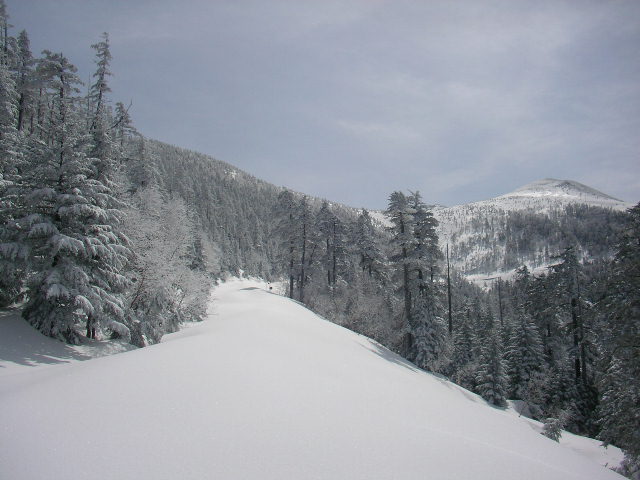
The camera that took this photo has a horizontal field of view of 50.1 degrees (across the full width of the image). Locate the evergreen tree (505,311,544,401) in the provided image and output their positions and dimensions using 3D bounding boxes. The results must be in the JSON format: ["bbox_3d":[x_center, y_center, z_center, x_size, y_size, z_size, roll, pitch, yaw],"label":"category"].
[{"bbox_3d":[9.589,5.449,32.000,1.918,4.397,1.918,0,-4,0],"label":"evergreen tree"}]

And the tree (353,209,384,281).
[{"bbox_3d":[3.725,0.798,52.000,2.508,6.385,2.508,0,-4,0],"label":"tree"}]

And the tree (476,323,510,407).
[{"bbox_3d":[7.060,5.116,28.000,1.310,3.479,1.310,0,-4,0],"label":"tree"}]

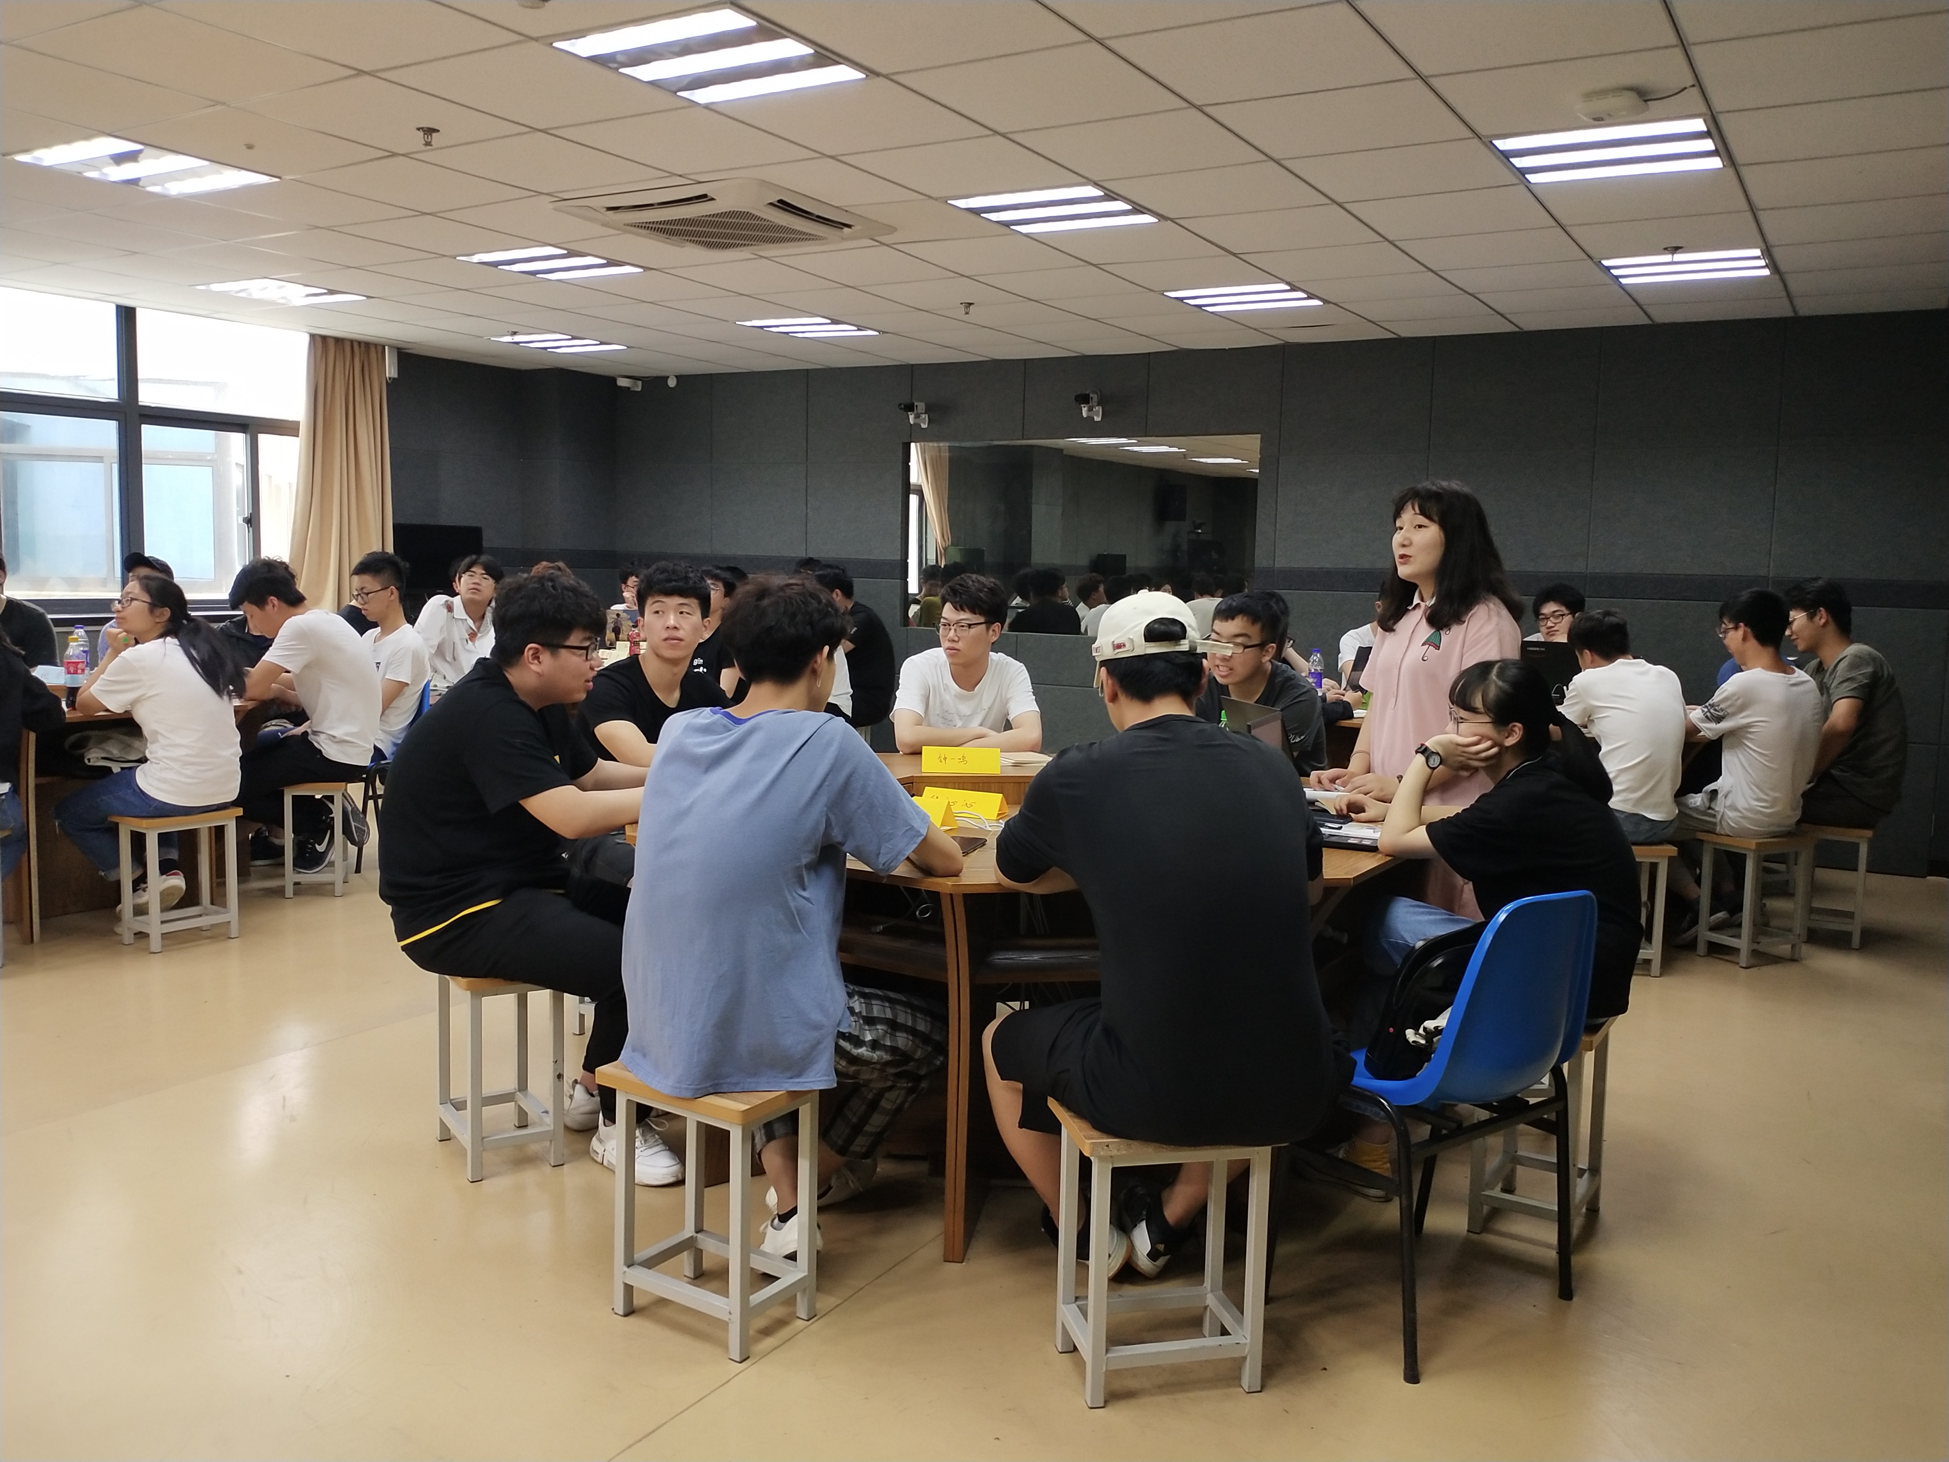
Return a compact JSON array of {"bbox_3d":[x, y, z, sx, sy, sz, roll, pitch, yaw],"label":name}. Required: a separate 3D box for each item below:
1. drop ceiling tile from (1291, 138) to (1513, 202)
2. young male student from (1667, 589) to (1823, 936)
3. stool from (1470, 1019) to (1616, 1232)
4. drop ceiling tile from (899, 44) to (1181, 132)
[{"bbox_3d":[1.282,-1.671,5.200,0.595,0.020,0.595,4,6,30],"label":"drop ceiling tile"},{"bbox_3d":[2.790,0.122,6.400,0.470,1.270,0.680,-2,6,-34],"label":"young male student"},{"bbox_3d":[1.240,0.845,3.800,0.250,0.450,0.360,5,6,34],"label":"stool"},{"bbox_3d":[0.198,-1.703,4.628,0.600,0.020,0.600,4,5,30],"label":"drop ceiling tile"}]

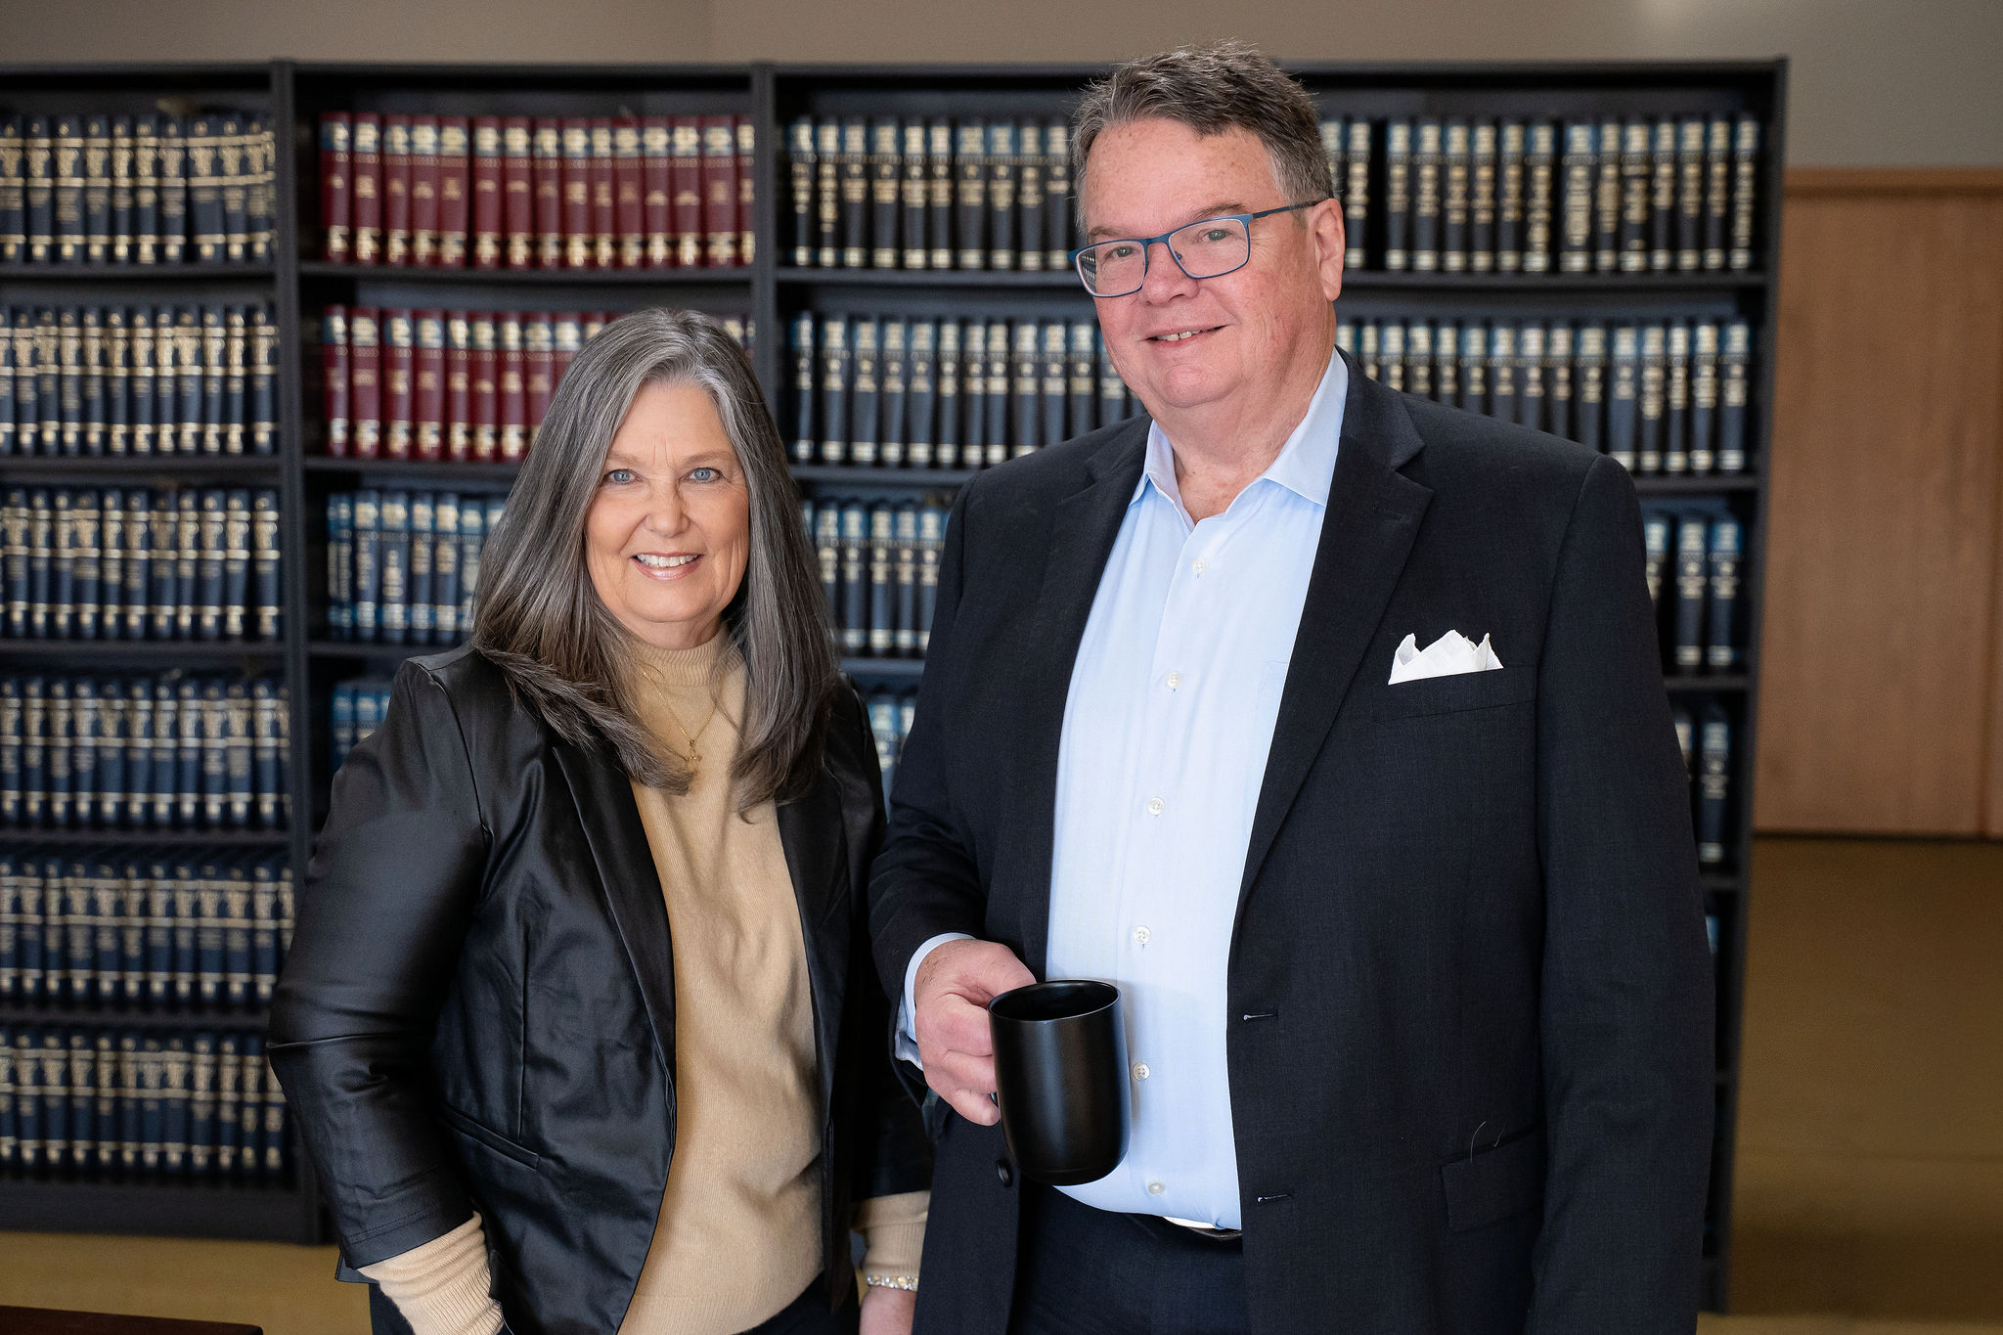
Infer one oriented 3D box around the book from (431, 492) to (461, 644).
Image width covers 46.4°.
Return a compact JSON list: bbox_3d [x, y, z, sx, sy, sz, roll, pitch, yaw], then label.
[{"bbox_3d":[-0.940,-0.176,4.081,0.047,0.256,0.170,1,7,6],"label":"book"}]

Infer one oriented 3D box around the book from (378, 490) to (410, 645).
[{"bbox_3d":[-1.044,-0.185,4.131,0.050,0.261,0.175,1,7,5],"label":"book"}]

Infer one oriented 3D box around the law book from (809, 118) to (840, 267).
[{"bbox_3d":[-0.281,-0.790,3.930,0.048,0.254,0.178,1,7,6],"label":"law book"}]

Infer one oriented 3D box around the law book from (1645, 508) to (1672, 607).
[{"bbox_3d":[1.062,-0.133,3.881,0.045,0.256,0.185,5,7,5],"label":"law book"}]

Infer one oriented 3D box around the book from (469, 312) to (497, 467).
[{"bbox_3d":[-0.865,-0.488,4.029,0.046,0.249,0.170,1,7,5],"label":"book"}]

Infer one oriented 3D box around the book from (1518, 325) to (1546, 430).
[{"bbox_3d":[0.867,-0.451,3.863,0.046,0.250,0.170,1,7,6],"label":"book"}]

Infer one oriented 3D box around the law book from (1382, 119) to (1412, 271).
[{"bbox_3d":[0.649,-0.771,3.870,0.048,0.249,0.178,1,7,5],"label":"law book"}]

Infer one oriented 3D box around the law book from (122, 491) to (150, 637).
[{"bbox_3d":[-1.484,-0.189,4.124,0.045,0.252,0.185,1,7,5],"label":"law book"}]

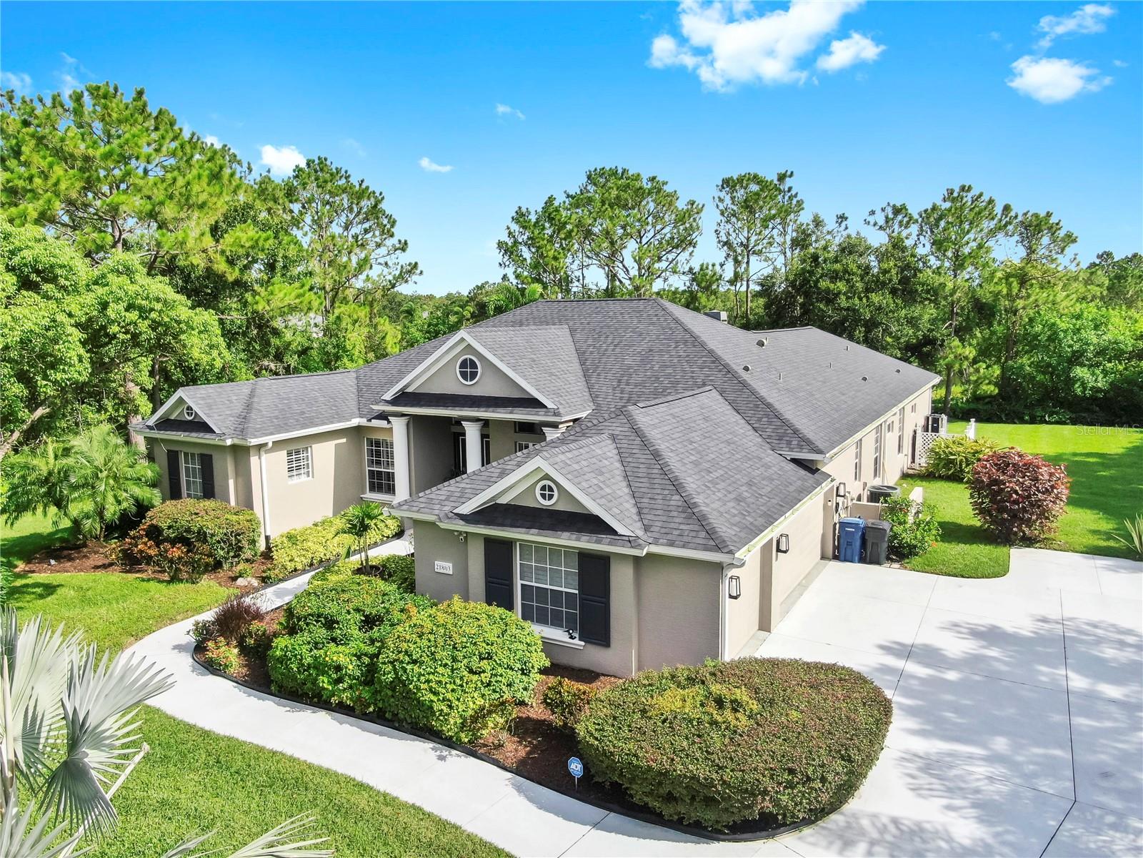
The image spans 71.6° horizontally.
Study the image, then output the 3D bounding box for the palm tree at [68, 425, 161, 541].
[{"bbox_3d":[-13.850,1.633,23.562,2.800,3.400,2.800,-6,10,-31],"label":"palm tree"}]

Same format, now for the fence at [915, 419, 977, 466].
[{"bbox_3d":[15.854,0.649,33.738,2.032,1.690,3.289,4,9,30],"label":"fence"}]

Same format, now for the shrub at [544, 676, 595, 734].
[{"bbox_3d":[-0.036,4.417,12.935,0.850,0.680,0.780,-1,8,0],"label":"shrub"}]

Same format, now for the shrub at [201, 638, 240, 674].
[{"bbox_3d":[-6.589,4.222,14.930,0.645,0.580,0.645,4,9,30],"label":"shrub"}]

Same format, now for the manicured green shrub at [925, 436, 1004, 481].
[{"bbox_3d":[15.050,1.131,30.550,2.612,1.651,2.386,4,9,30],"label":"manicured green shrub"}]

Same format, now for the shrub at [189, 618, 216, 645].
[{"bbox_3d":[-7.493,4.106,16.158,0.516,0.497,0.516,4,9,30],"label":"shrub"}]

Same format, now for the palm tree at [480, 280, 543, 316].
[{"bbox_3d":[-3.704,-4.922,49.667,4.200,8.500,4.200,-1,8,-4],"label":"palm tree"}]

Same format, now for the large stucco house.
[{"bbox_3d":[1.243,-1.409,30.751,20.769,7.063,31.154,4,9,30],"label":"large stucco house"}]

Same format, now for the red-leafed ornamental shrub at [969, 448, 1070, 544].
[{"bbox_3d":[13.053,1.872,23.161,2.600,2.420,2.600,4,10,30],"label":"red-leafed ornamental shrub"}]

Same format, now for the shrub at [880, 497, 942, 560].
[{"bbox_3d":[9.038,2.601,21.177,1.419,1.548,1.548,4,9,30],"label":"shrub"}]

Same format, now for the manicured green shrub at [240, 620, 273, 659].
[{"bbox_3d":[-6.139,4.117,15.442,0.600,0.632,0.600,4,9,30],"label":"manicured green shrub"}]

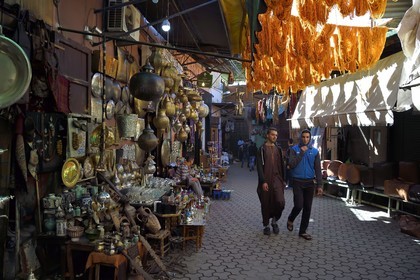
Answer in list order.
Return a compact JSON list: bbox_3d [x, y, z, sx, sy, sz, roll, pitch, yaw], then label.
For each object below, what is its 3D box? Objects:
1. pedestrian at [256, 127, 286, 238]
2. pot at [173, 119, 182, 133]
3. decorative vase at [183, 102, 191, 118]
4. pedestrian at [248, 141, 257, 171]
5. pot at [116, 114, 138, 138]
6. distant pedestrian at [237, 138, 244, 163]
[{"bbox_3d":[1.009,0.673,5.360,0.520,1.750,0.420,0,-1,-6],"label":"pedestrian"},{"bbox_3d":[-0.567,-0.253,5.700,0.170,0.240,0.160,0,-1,-6],"label":"pot"},{"bbox_3d":[-0.489,-0.614,6.800,0.162,0.323,0.162,0,-1,7],"label":"decorative vase"},{"bbox_3d":[2.377,0.878,18.200,0.480,1.700,0.420,0,-1,3],"label":"pedestrian"},{"bbox_3d":[-1.339,-0.224,5.300,0.345,0.370,0.345,0,-1,0],"label":"pot"},{"bbox_3d":[1.965,0.811,20.700,0.500,1.680,0.400,0,0,6],"label":"distant pedestrian"}]

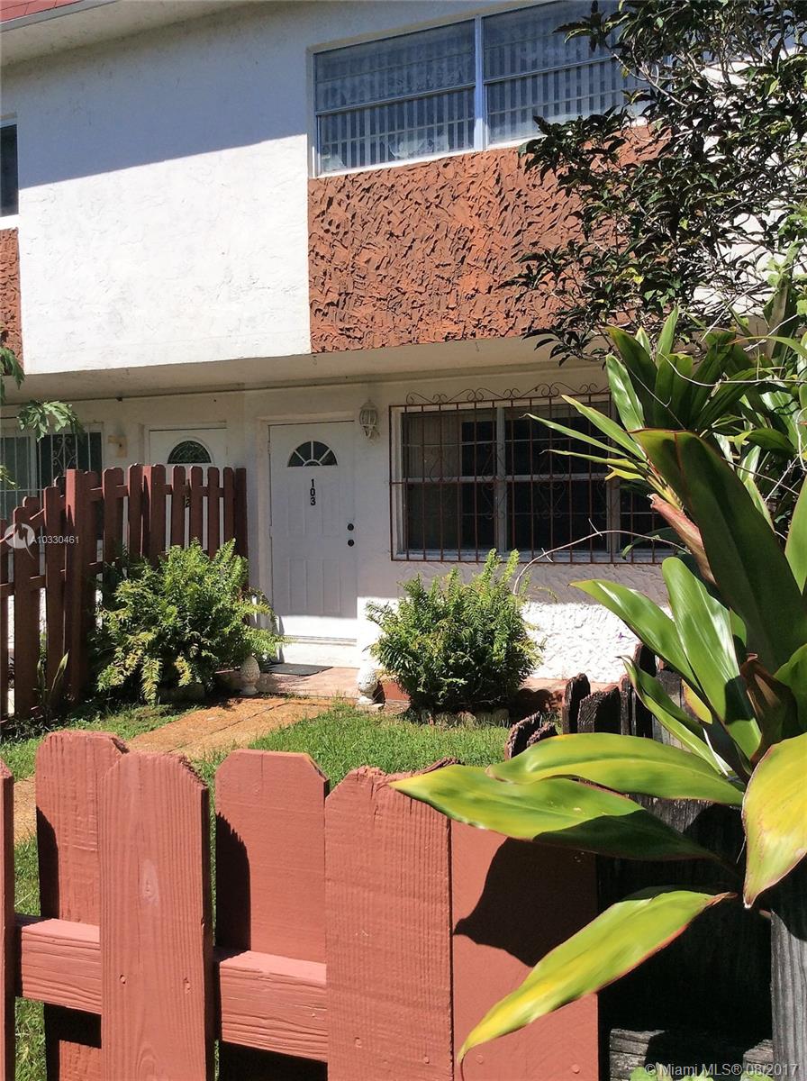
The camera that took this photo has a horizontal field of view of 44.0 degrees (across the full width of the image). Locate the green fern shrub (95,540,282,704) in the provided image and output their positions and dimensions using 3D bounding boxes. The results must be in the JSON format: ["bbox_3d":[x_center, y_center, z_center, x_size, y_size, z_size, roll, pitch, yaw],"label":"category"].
[{"bbox_3d":[-1.873,0.703,8.700,1.480,1.360,1.350,-1,2,0],"label":"green fern shrub"}]

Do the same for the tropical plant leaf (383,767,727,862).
[{"bbox_3d":[0.150,0.270,0.978,0.350,0.055,0.090,15,0,-7],"label":"tropical plant leaf"}]

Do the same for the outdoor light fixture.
[{"bbox_3d":[-0.312,-1.097,9.100,0.160,0.360,0.190,0,3,24],"label":"outdoor light fixture"}]

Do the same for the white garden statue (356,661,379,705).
[{"bbox_3d":[-0.295,1.152,8.050,0.190,0.355,0.190,0,3,24],"label":"white garden statue"}]

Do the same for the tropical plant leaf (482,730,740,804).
[{"bbox_3d":[0.215,0.231,1.010,0.285,0.055,0.090,9,0,-12],"label":"tropical plant leaf"}]

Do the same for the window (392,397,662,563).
[{"bbox_3d":[1.110,-0.555,8.453,2.700,1.480,0.100,0,3,24],"label":"window"}]

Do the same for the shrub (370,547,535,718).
[{"bbox_3d":[0.391,0.722,7.800,1.280,1.260,1.200,-1,2,0],"label":"shrub"}]

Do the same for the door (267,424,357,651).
[{"bbox_3d":[-0.837,-0.092,9.486,0.915,2.050,0.050,0,3,24],"label":"door"}]

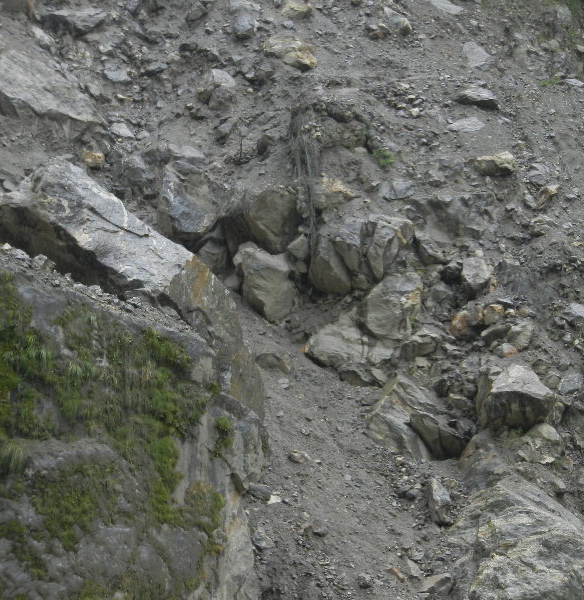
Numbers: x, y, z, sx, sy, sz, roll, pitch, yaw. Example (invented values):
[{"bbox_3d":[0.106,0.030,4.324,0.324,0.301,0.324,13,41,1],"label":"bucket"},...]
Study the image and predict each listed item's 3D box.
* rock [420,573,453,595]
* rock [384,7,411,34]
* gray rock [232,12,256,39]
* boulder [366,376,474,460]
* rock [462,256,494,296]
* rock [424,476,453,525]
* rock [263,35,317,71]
[{"bbox_3d":[2.135,4.189,42.000,0.459,0.285,0.333,0,-14,0],"label":"rock"},{"bbox_3d":[2.227,-5.900,60.000,0.614,0.531,0.520,0,-14,0],"label":"rock"},{"bbox_3d":[-1.003,-5.794,60.000,0.491,0.499,0.448,0,-14,0],"label":"gray rock"},{"bbox_3d":[1.996,1.855,44.500,1.659,1.184,1.350,0,-12,0],"label":"boulder"},{"bbox_3d":[3.346,-0.422,51.000,0.557,0.658,0.546,0,-14,0],"label":"rock"},{"bbox_3d":[2.190,2.998,42.500,0.419,0.715,0.450,0,-12,0],"label":"rock"},{"bbox_3d":[-0.051,-5.093,58.500,1.078,0.648,0.771,0,-14,0],"label":"rock"}]

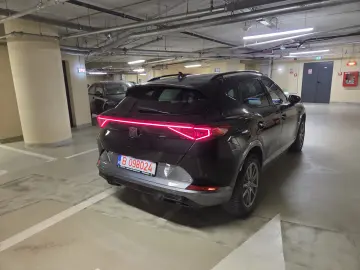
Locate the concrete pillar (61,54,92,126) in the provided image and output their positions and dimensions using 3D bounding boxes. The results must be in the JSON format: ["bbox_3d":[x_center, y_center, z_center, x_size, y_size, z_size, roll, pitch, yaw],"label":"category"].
[{"bbox_3d":[-3.526,-1.646,8.099,0.500,2.750,0.620,7,15,35],"label":"concrete pillar"}]

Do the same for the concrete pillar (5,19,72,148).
[{"bbox_3d":[-3.366,-1.256,5.775,1.060,2.950,1.060,7,15,35],"label":"concrete pillar"}]

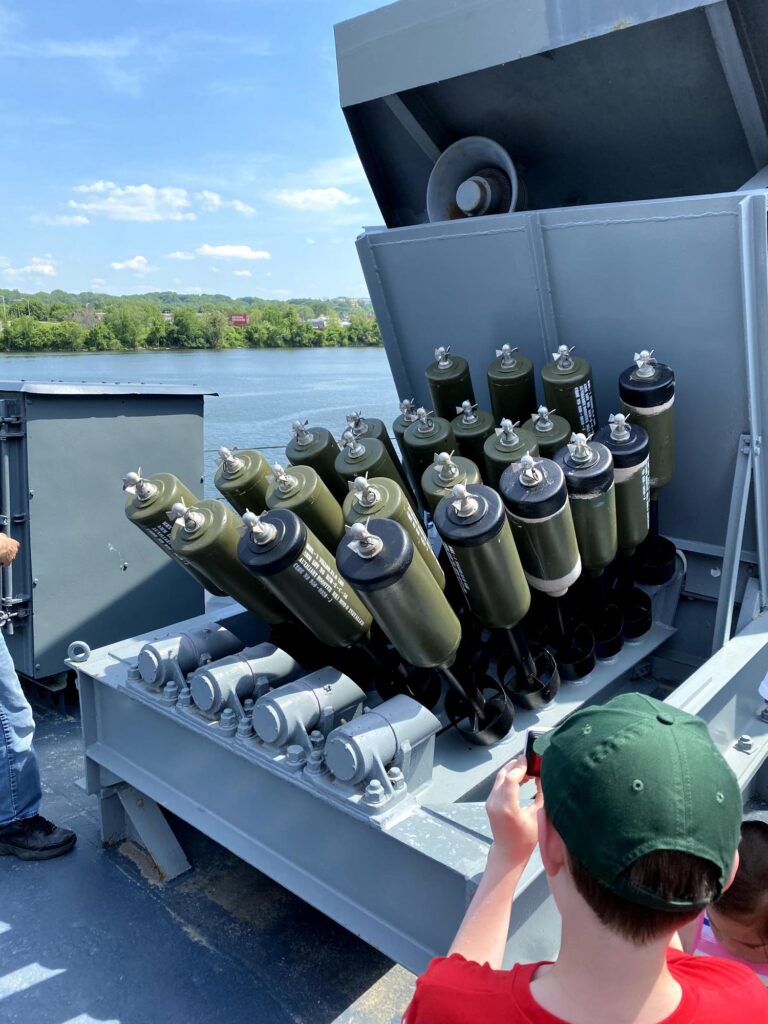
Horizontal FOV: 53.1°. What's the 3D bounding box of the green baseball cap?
[{"bbox_3d":[0.230,0.219,0.708,0.168,0.130,0.250,2,24,-5],"label":"green baseball cap"}]

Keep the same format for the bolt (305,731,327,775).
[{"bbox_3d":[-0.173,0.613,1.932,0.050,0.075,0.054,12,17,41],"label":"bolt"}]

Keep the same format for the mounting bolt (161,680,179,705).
[{"bbox_3d":[-0.641,0.538,2.300,0.048,0.054,0.048,12,17,41],"label":"mounting bolt"}]

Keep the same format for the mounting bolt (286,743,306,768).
[{"bbox_3d":[-0.224,0.624,1.969,0.048,0.037,0.048,12,17,41],"label":"mounting bolt"}]

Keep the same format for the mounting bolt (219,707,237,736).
[{"bbox_3d":[-0.433,0.577,2.124,0.048,0.058,0.048,12,17,41],"label":"mounting bolt"}]

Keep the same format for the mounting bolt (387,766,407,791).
[{"bbox_3d":[0.029,0.644,1.865,0.048,0.046,0.048,12,17,41],"label":"mounting bolt"}]

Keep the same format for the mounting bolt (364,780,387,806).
[{"bbox_3d":[-0.019,0.656,1.806,0.048,0.048,0.048,12,17,41],"label":"mounting bolt"}]

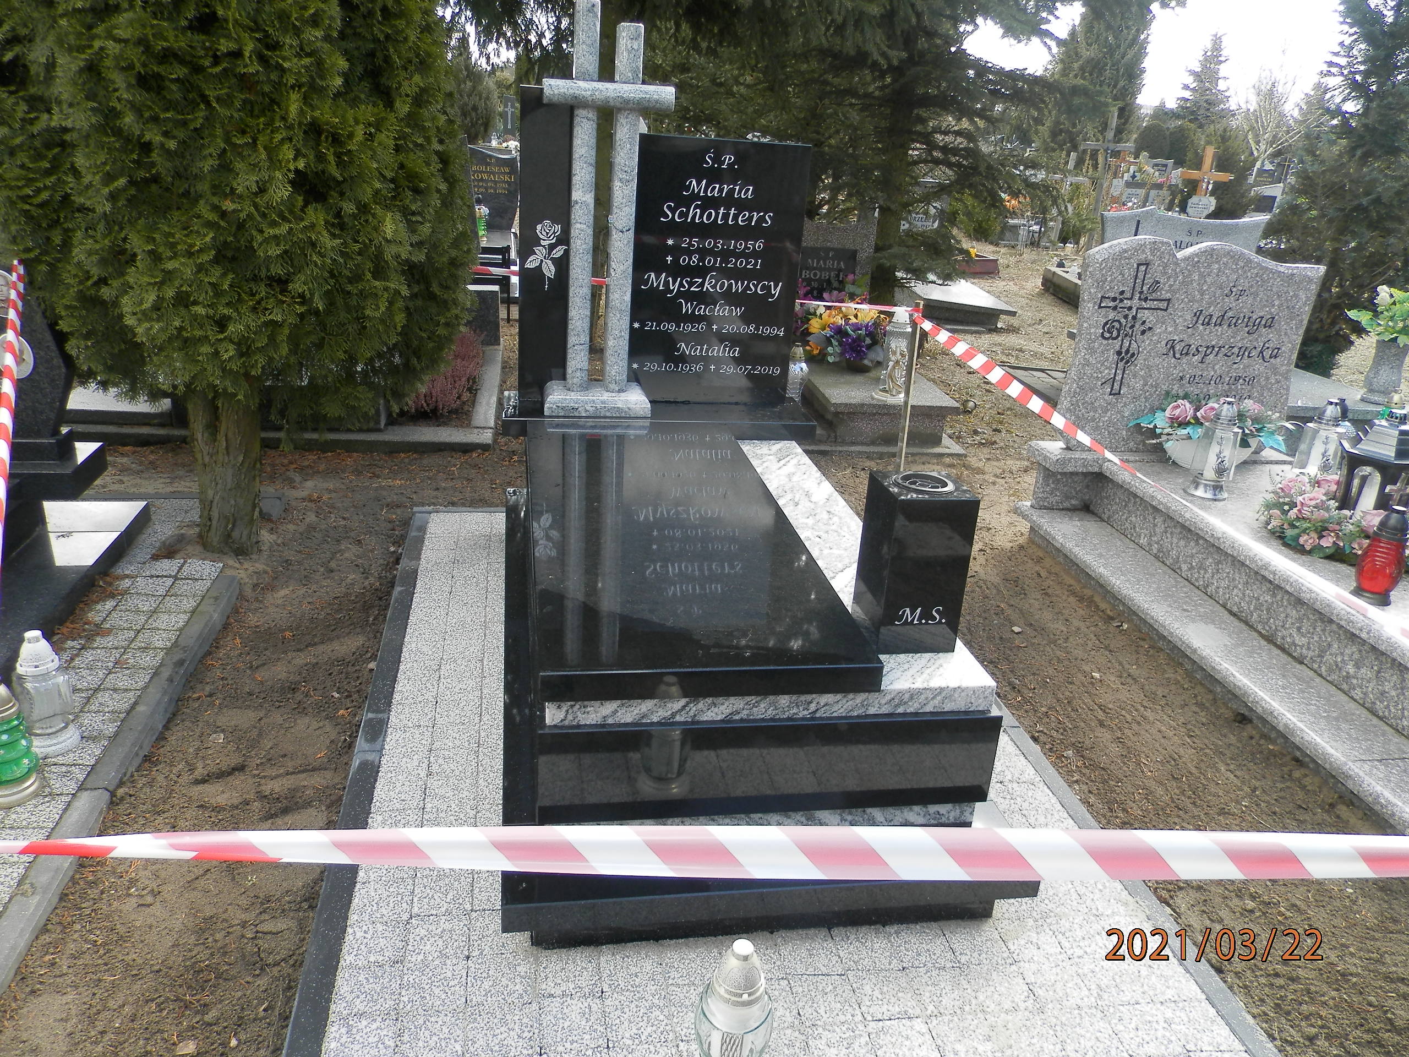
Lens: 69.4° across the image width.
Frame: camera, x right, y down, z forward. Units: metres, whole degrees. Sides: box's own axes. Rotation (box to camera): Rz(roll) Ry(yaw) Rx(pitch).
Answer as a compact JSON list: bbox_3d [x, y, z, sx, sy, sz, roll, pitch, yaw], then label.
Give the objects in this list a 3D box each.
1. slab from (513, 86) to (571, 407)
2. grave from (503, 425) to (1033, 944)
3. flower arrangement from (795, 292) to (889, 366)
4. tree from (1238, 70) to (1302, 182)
[{"bbox_3d":[-0.443,-0.775,2.877,0.160,0.840,0.080,0,23,-11],"label":"slab"},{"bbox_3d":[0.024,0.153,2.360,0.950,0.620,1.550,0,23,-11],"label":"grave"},{"bbox_3d":[0.657,-0.929,4.839,0.410,0.340,0.340,0,23,-11],"label":"flower arrangement"},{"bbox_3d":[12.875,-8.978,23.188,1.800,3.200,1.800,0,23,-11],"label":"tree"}]

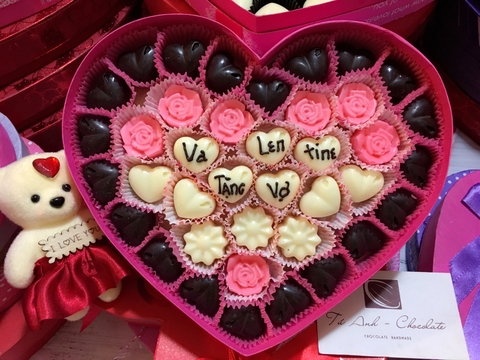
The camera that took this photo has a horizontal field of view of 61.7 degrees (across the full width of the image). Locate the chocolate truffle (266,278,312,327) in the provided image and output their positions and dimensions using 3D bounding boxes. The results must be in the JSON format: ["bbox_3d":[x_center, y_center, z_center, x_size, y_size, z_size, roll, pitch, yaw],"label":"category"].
[{"bbox_3d":[0.031,0.076,0.249,0.028,0.015,0.026,-39,85,0],"label":"chocolate truffle"}]

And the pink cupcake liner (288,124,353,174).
[{"bbox_3d":[0.049,-0.018,0.251,0.036,0.018,0.034,0,83,1],"label":"pink cupcake liner"}]

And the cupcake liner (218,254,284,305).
[{"bbox_3d":[0.007,0.060,0.250,0.038,0.018,0.030,0,86,3],"label":"cupcake liner"}]

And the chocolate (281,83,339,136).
[{"bbox_3d":[0.045,-0.046,0.255,0.030,0.017,0.030,0,83,1],"label":"chocolate"}]

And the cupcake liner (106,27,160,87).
[{"bbox_3d":[-0.062,-0.071,0.242,0.033,0.018,0.035,0,84,0],"label":"cupcake liner"}]

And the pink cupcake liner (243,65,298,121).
[{"bbox_3d":[0.019,-0.053,0.257,0.034,0.018,0.034,0,86,3],"label":"pink cupcake liner"}]

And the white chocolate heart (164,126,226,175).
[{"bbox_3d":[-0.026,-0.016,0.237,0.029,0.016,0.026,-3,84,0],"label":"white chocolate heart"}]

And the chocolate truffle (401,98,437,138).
[{"bbox_3d":[0.114,-0.039,0.253,0.026,0.015,0.028,-12,86,2],"label":"chocolate truffle"}]

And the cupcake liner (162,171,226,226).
[{"bbox_3d":[-0.026,0.011,0.234,0.035,0.018,0.032,0,84,0],"label":"cupcake liner"}]

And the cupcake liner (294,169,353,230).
[{"bbox_3d":[0.047,0.012,0.234,0.032,0.018,0.033,0,84,0],"label":"cupcake liner"}]

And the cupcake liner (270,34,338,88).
[{"bbox_3d":[0.040,-0.073,0.257,0.038,0.018,0.032,0,86,3],"label":"cupcake liner"}]

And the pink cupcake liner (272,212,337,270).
[{"bbox_3d":[0.038,0.037,0.244,0.037,0.018,0.036,0,83,1],"label":"pink cupcake liner"}]

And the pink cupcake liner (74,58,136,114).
[{"bbox_3d":[-0.084,-0.058,0.262,0.038,0.018,0.035,0,86,3],"label":"pink cupcake liner"}]

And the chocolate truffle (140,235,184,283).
[{"bbox_3d":[-0.049,0.049,0.246,0.027,0.015,0.028,-40,85,-4],"label":"chocolate truffle"}]

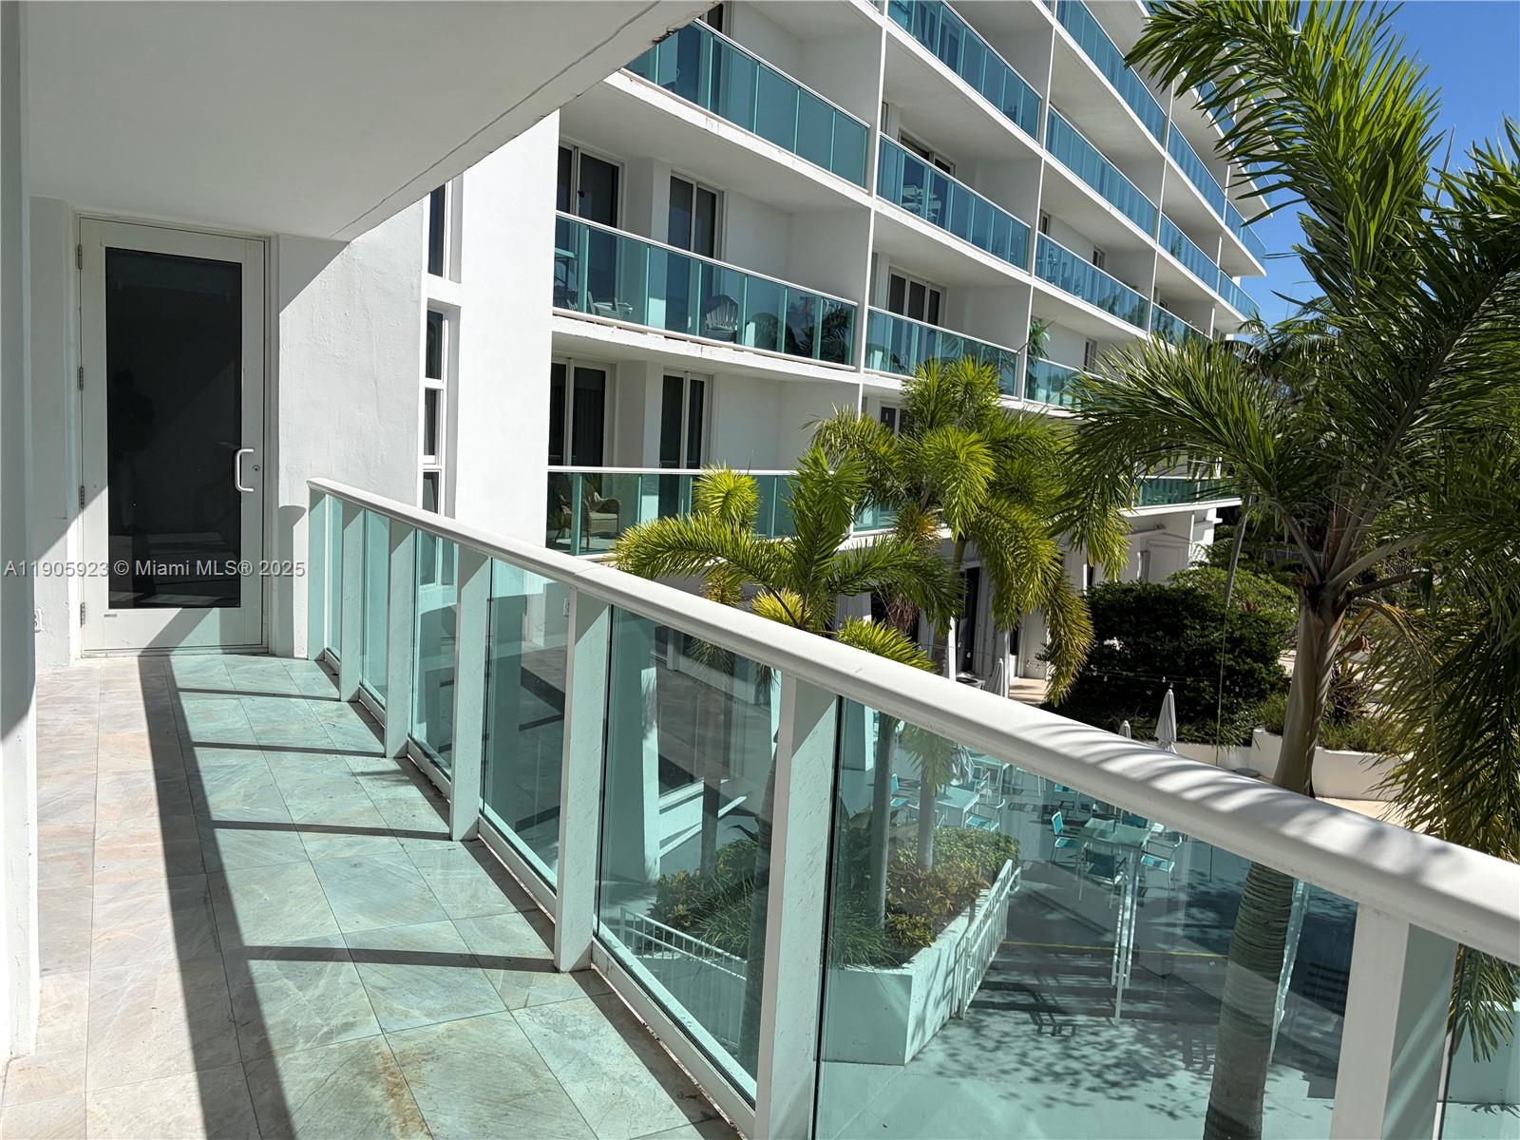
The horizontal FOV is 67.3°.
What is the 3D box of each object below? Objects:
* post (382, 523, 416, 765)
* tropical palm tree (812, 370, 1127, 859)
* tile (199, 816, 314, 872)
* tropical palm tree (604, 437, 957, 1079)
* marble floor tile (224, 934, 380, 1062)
[{"bbox_3d":[-1.565,0.297,4.963,0.091,1.049,0.060,0,7,-30],"label":"post"},{"bbox_3d":[2.660,0.723,15.361,4.000,6.850,4.000,5,6,10],"label":"tropical palm tree"},{"bbox_3d":[-1.760,0.927,3.938,0.308,0.014,0.602,0,7,-30],"label":"tile"},{"bbox_3d":[0.081,2.085,10.940,3.200,6.350,3.200,4,6,1],"label":"tropical palm tree"},{"bbox_3d":[-1.167,1.072,2.894,0.309,0.010,0.594,0,7,-30],"label":"marble floor tile"}]

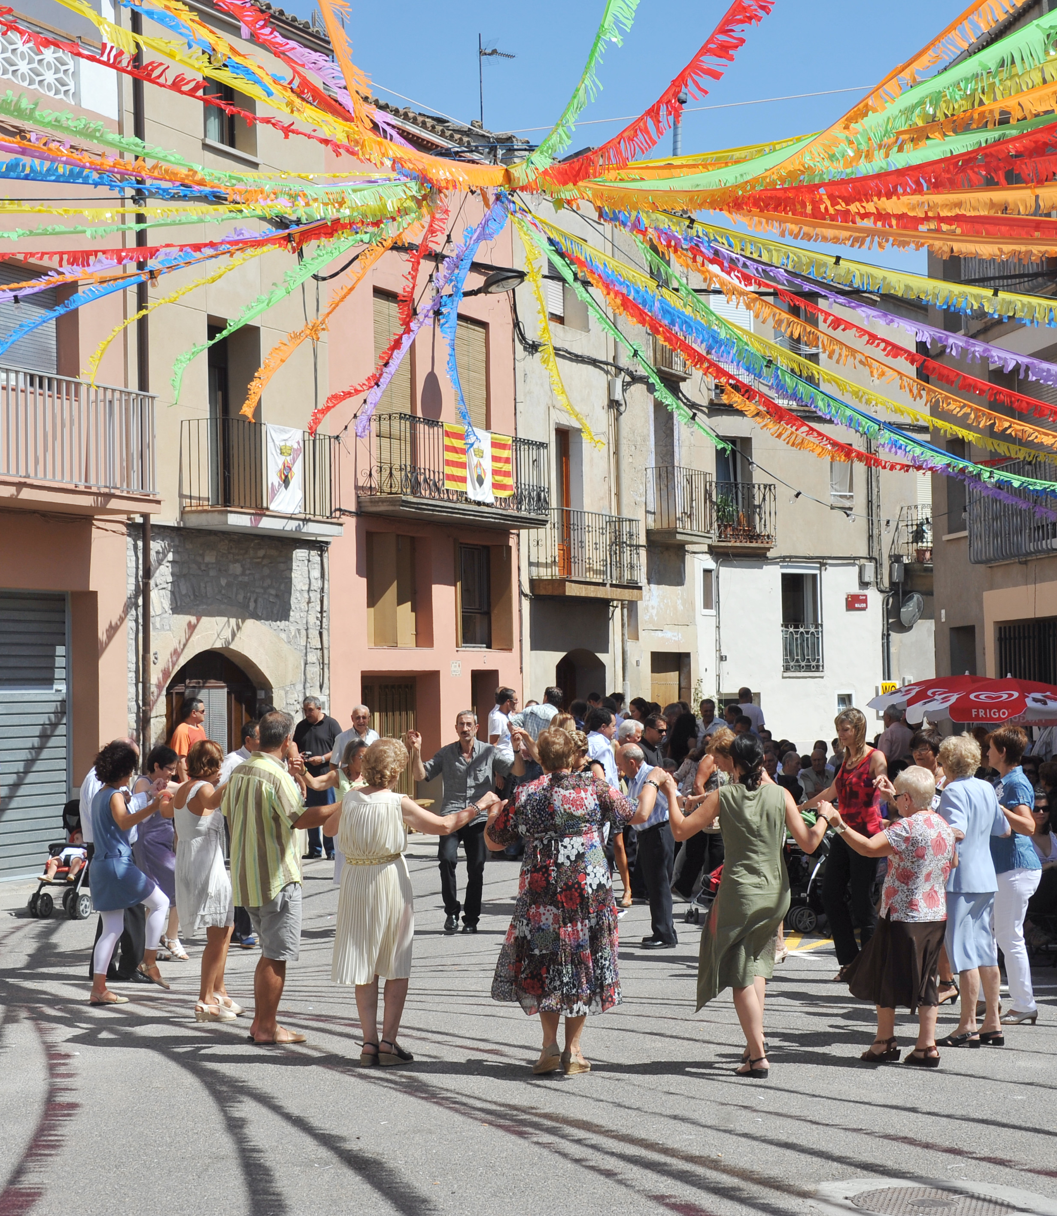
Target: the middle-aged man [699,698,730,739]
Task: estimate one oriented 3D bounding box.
[{"bbox_3d":[1.855,1.804,24.629,0.500,1.720,0.340,-1,-2,7],"label":"middle-aged man"}]

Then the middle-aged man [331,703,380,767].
[{"bbox_3d":[-1.596,1.753,22.400,0.530,1.740,0.340,-1,-2,-7],"label":"middle-aged man"}]

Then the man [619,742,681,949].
[{"bbox_3d":[0.882,1.718,17.600,0.450,1.500,0.550,-1,-2,-7],"label":"man"}]

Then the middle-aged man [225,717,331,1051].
[{"bbox_3d":[-1.317,1.399,12.800,0.650,1.730,0.480,-3,-3,37],"label":"middle-aged man"}]

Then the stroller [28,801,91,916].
[{"bbox_3d":[-3.725,2.015,19.700,0.520,1.000,0.800,-2,-3,24],"label":"stroller"}]

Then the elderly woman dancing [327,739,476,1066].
[{"bbox_3d":[-0.645,1.463,12.150,0.750,1.610,0.480,-2,-3,20],"label":"elderly woman dancing"}]

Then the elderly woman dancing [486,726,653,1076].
[{"bbox_3d":[0.193,1.384,11.550,0.800,1.640,0.480,-1,-2,3],"label":"elderly woman dancing"}]

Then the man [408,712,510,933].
[{"bbox_3d":[-0.504,1.667,18.900,0.860,1.720,0.450,-1,-2,-2],"label":"man"}]

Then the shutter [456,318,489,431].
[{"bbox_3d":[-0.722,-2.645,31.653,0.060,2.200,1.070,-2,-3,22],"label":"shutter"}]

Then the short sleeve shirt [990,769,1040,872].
[{"bbox_3d":[2.715,1.184,13.600,0.300,0.600,0.460,-2,-3,24],"label":"short sleeve shirt"}]

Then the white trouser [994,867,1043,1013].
[{"bbox_3d":[2.643,1.760,13.200,0.380,0.880,0.380,-2,-2,12],"label":"white trouser"}]

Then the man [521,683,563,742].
[{"bbox_3d":[0.153,1.656,23.967,0.520,1.770,0.330,-1,-2,-3],"label":"man"}]

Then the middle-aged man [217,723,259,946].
[{"bbox_3d":[-2.044,1.636,17.929,0.480,1.700,0.550,-2,-2,22],"label":"middle-aged man"}]

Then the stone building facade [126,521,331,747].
[{"bbox_3d":[-3.340,0.941,26.290,0.450,3.500,4.250,-2,-2,24],"label":"stone building facade"}]

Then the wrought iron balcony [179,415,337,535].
[{"bbox_3d":[-2.802,-1.404,25.900,0.600,1.050,2.320,-2,-2,23],"label":"wrought iron balcony"}]

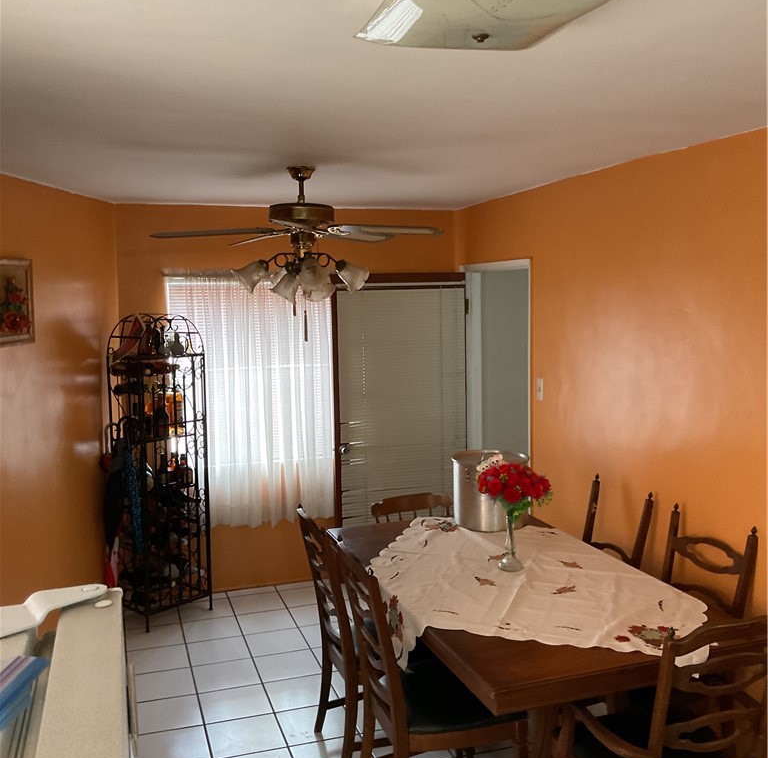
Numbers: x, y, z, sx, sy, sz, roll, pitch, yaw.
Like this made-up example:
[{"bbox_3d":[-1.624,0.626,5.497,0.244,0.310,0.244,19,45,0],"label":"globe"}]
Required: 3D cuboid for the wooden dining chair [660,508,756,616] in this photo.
[{"bbox_3d":[1.038,1.046,3.315,0.565,1.005,0.484,-3,6,-18],"label":"wooden dining chair"}]

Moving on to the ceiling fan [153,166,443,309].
[{"bbox_3d":[-0.371,-0.638,3.796,1.256,0.568,1.256,-3,6,-18],"label":"ceiling fan"}]

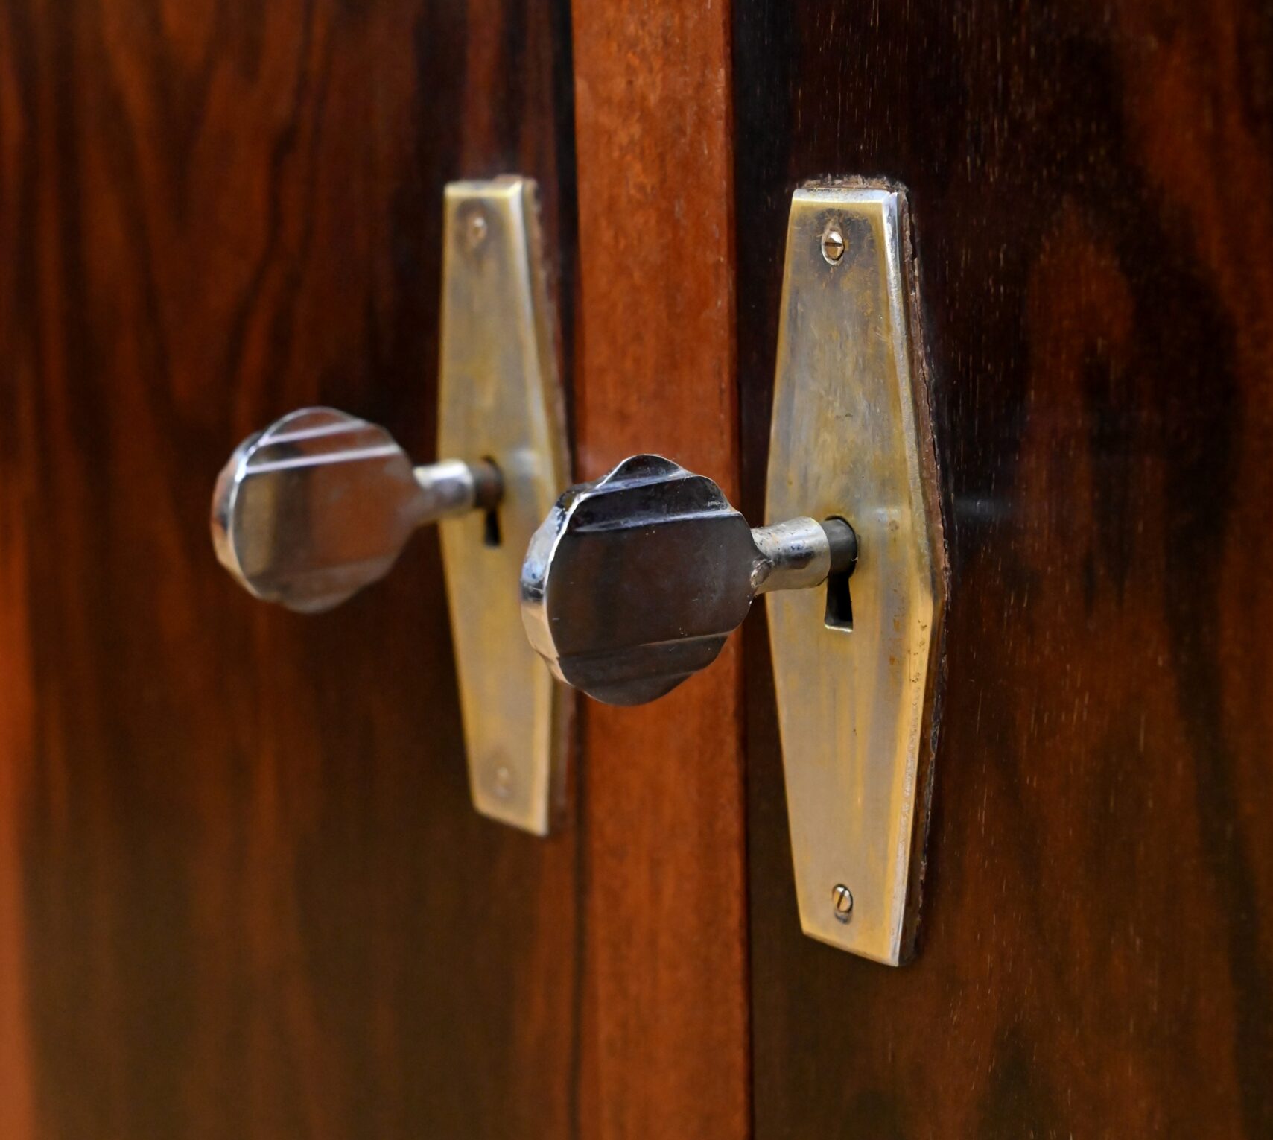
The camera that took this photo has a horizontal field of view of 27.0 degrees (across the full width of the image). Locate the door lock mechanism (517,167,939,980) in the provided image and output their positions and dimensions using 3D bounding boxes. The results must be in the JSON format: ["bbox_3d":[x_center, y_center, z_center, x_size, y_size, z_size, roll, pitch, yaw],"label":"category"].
[{"bbox_3d":[0.011,0.005,0.419,0.063,0.126,0.043,-9,12,-35],"label":"door lock mechanism"}]

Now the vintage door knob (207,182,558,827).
[{"bbox_3d":[-0.050,-0.008,0.504,0.062,0.126,0.043,-9,12,-35],"label":"vintage door knob"}]

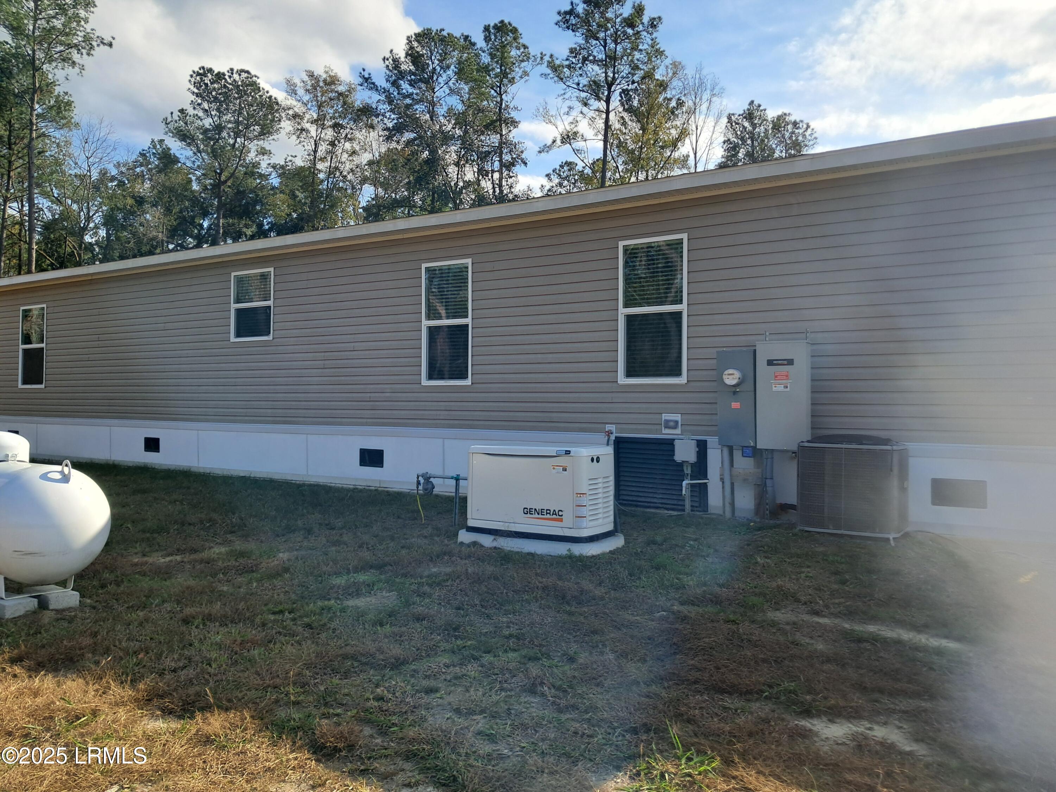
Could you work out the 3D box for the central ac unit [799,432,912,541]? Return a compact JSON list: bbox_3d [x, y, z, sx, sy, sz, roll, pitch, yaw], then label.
[{"bbox_3d":[2.828,0.735,7.110,0.785,0.810,0.750,0,-1,32],"label":"central ac unit"}]

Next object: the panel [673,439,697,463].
[{"bbox_3d":[1.626,0.573,8.476,0.215,0.230,0.110,0,-1,32],"label":"panel"}]

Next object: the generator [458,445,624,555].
[{"bbox_3d":[0.116,0.858,7.239,1.290,0.800,0.700,0,-1,32],"label":"generator"}]

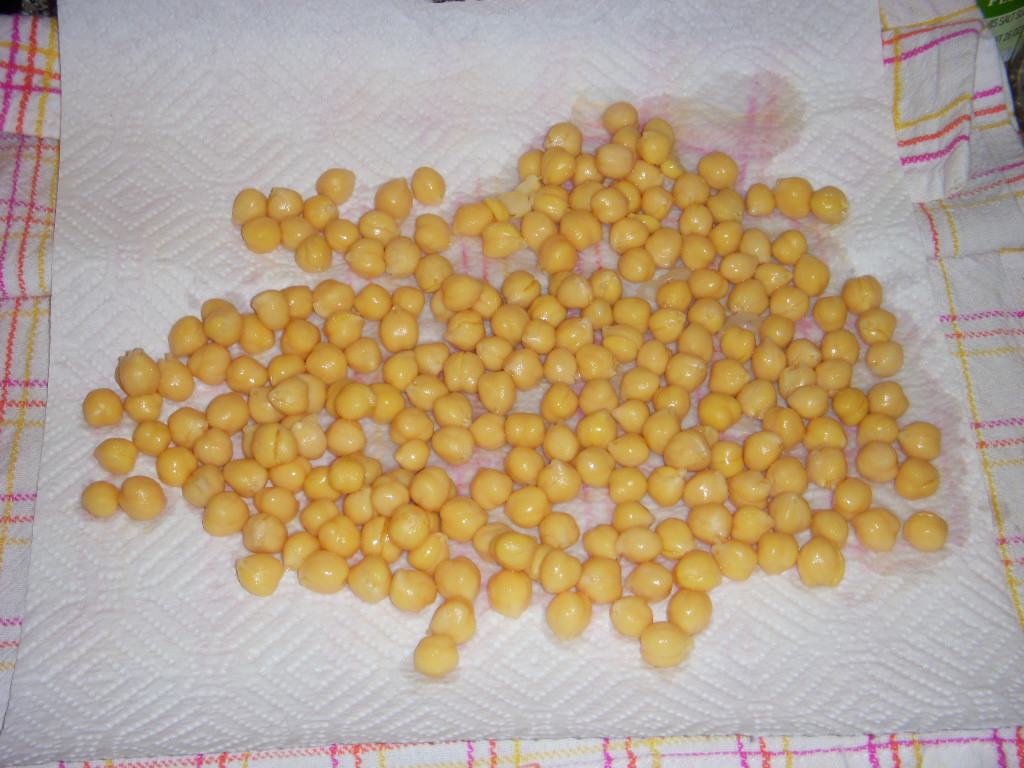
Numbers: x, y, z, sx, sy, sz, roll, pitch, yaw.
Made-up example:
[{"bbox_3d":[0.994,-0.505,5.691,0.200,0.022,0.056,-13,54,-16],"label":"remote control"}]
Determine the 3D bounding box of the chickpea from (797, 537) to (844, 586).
[{"bbox_3d":[0.087,0.050,0.550,0.013,0.012,0.015,0,56,-3],"label":"chickpea"}]

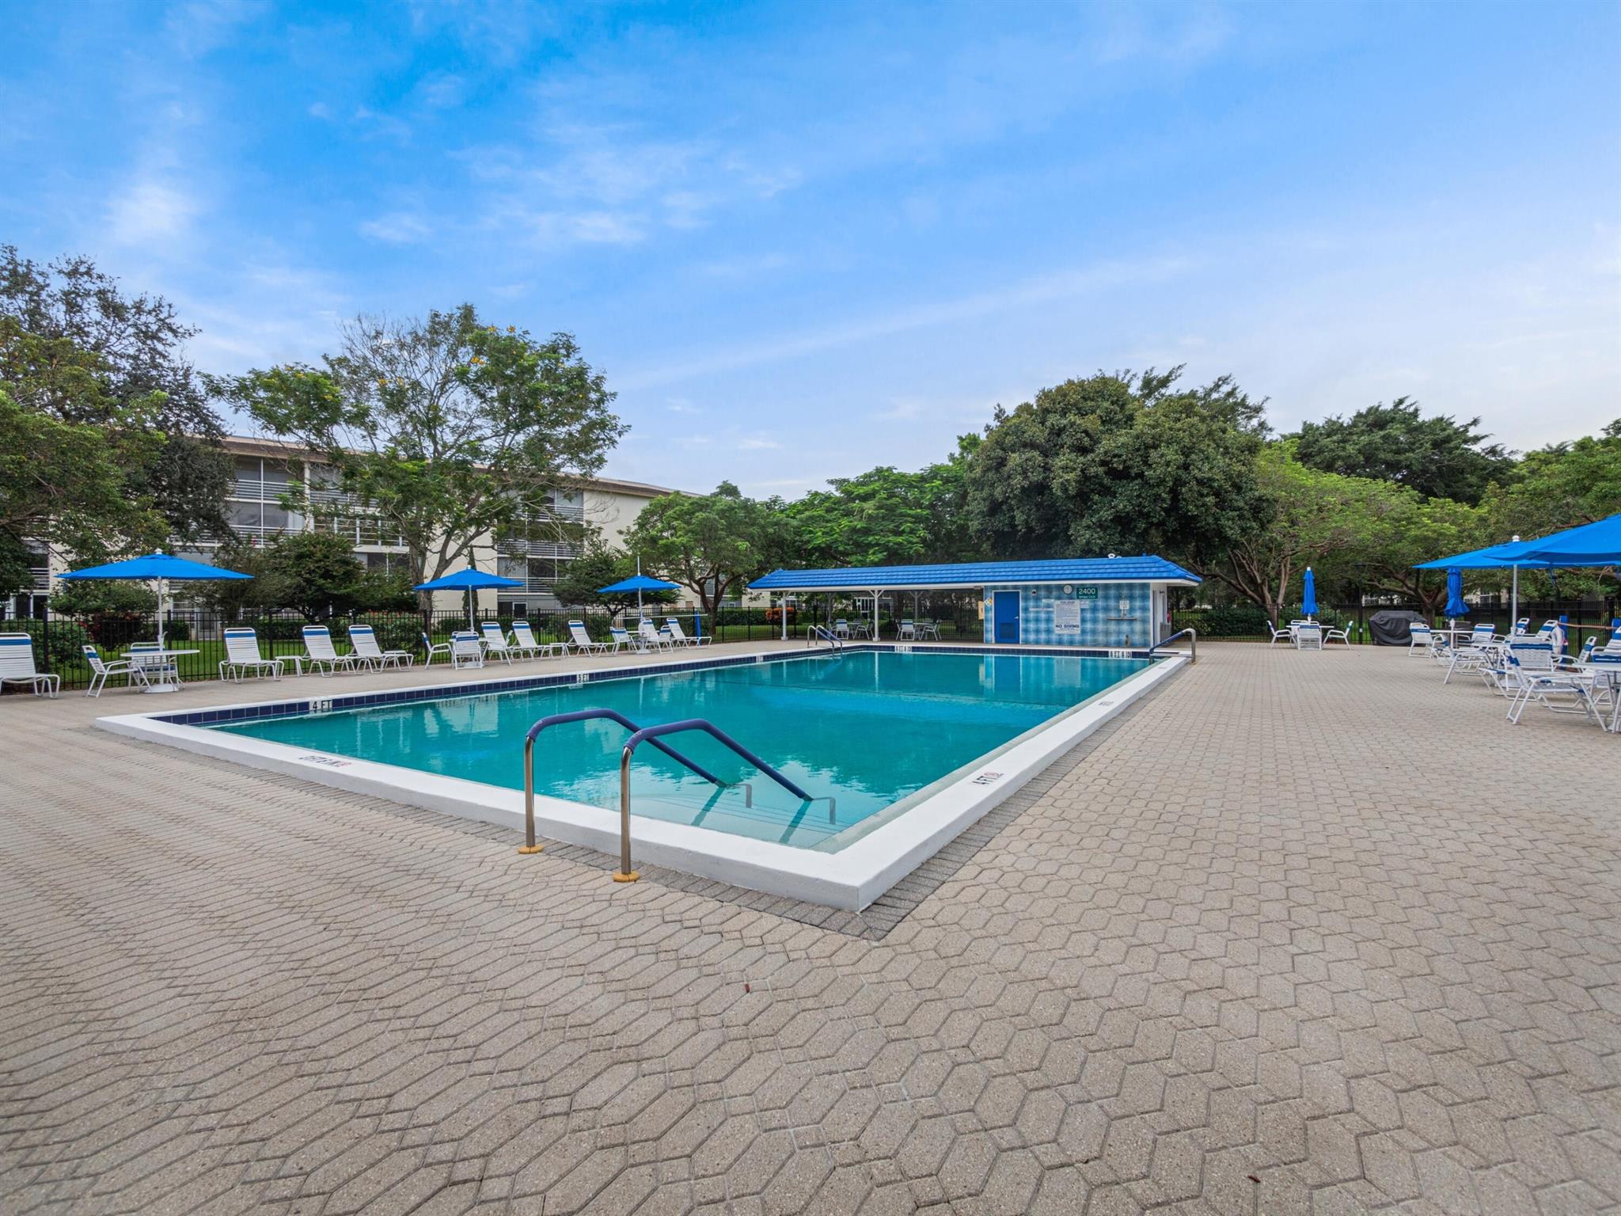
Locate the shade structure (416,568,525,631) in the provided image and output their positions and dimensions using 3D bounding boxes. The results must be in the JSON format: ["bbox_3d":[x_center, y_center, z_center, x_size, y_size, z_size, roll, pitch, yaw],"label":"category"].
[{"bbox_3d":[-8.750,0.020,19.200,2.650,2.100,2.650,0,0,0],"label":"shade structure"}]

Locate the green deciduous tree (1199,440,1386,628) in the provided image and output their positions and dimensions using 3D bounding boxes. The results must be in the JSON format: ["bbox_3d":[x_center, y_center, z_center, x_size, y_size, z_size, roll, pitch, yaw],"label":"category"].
[{"bbox_3d":[22.700,-3.150,35.500,7.800,9.200,7.500,0,0,0],"label":"green deciduous tree"}]

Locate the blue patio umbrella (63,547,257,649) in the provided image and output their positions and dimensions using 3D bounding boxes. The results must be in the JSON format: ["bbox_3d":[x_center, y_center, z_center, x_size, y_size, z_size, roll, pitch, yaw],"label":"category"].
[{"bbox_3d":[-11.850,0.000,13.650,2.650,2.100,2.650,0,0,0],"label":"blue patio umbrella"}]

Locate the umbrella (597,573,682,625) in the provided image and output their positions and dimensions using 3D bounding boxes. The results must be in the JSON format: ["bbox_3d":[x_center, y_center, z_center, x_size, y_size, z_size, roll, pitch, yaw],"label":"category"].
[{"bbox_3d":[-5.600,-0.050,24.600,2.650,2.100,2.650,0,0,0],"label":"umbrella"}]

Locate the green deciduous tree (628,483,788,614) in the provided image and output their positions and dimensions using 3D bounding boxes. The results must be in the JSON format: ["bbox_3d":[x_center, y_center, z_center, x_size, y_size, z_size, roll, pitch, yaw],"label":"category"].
[{"bbox_3d":[-5.100,-2.350,37.500,8.300,7.800,8.000,0,0,0],"label":"green deciduous tree"}]

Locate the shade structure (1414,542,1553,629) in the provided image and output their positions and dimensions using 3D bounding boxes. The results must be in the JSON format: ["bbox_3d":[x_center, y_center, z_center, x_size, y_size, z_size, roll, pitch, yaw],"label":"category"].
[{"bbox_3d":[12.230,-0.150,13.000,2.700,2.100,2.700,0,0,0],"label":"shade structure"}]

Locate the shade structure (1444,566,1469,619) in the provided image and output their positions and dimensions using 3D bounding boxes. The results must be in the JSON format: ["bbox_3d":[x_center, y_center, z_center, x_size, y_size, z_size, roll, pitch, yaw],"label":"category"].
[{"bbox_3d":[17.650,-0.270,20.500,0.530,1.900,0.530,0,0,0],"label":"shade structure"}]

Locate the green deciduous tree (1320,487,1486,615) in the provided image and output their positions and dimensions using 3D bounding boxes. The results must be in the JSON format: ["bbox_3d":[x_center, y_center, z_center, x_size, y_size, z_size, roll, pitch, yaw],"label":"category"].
[{"bbox_3d":[26.800,-2.000,33.500,6.600,7.000,6.400,0,0,0],"label":"green deciduous tree"}]

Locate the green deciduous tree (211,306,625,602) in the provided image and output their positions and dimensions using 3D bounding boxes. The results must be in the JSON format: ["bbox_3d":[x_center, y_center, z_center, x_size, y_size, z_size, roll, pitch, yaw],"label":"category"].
[{"bbox_3d":[-14.900,-5.300,30.000,14.200,13.600,13.200,0,0,0],"label":"green deciduous tree"}]

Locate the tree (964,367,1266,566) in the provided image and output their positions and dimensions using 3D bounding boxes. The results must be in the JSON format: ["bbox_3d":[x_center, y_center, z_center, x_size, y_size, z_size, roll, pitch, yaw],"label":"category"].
[{"bbox_3d":[15.500,-5.400,39.000,14.500,13.800,13.000,0,0,0],"label":"tree"}]

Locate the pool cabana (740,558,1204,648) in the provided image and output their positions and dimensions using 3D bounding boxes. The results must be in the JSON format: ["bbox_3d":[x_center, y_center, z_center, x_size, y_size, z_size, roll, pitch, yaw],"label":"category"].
[{"bbox_3d":[6.200,-0.240,33.000,19.300,3.350,5.400,0,0,32],"label":"pool cabana"}]

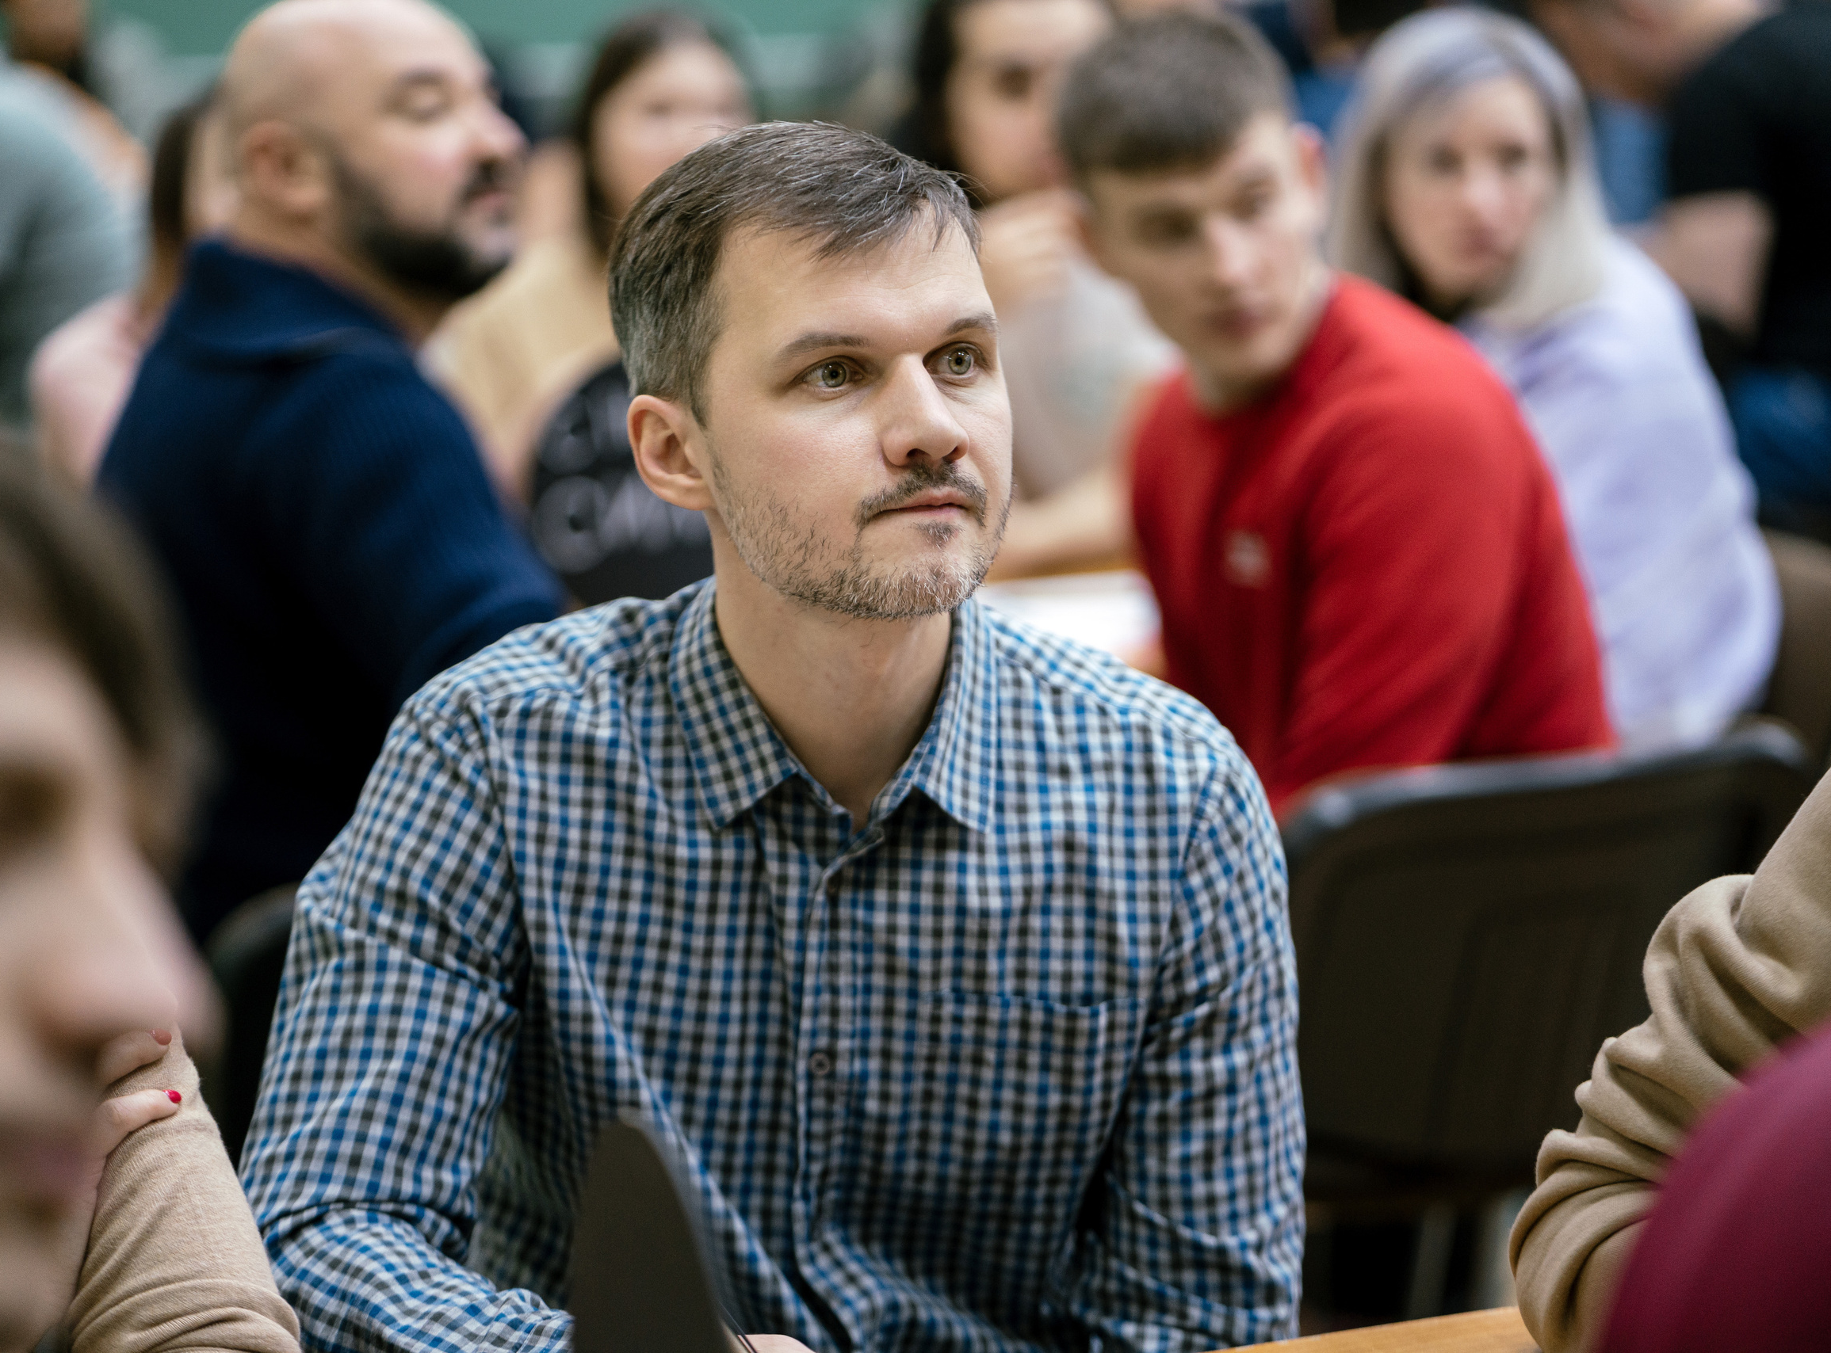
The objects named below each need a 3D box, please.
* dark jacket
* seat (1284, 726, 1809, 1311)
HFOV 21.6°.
[{"bbox_3d":[-0.375,-0.007,3.536,0.460,0.640,0.540,-5,12,-28],"label":"dark jacket"},{"bbox_3d":[0.340,0.409,3.591,0.500,0.830,0.560,-6,12,-30],"label":"seat"}]

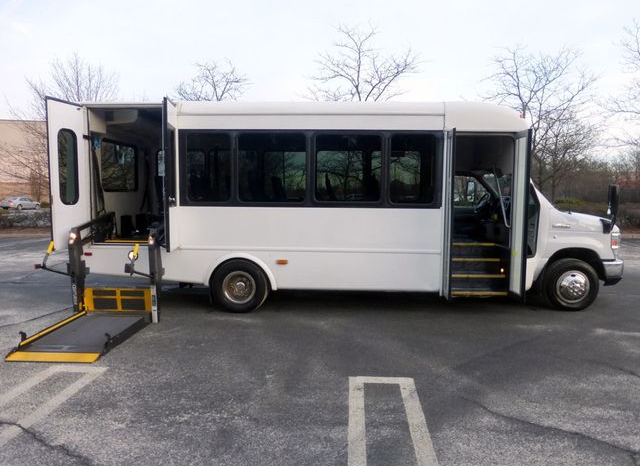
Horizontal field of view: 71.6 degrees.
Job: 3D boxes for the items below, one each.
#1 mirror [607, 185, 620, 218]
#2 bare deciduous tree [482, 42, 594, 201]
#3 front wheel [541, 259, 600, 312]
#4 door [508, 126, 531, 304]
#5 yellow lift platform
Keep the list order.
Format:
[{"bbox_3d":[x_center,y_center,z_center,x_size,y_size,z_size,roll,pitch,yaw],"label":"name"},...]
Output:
[{"bbox_3d":[3.861,-0.416,5.833,0.110,0.420,0.190,2,5,18],"label":"mirror"},{"bbox_3d":[10.482,-4.500,21.479,5.752,8.897,5.752,0,4,1],"label":"bare deciduous tree"},{"bbox_3d":[3.408,0.713,6.080,0.735,0.735,0.250,0,4,1],"label":"front wheel"},{"bbox_3d":[2.471,-0.223,5.480,0.050,2.050,0.410,0,4,1],"label":"door"},{"bbox_3d":[-2.486,0.507,5.052,1.140,1.220,2.020,0,4,1],"label":"yellow lift platform"}]

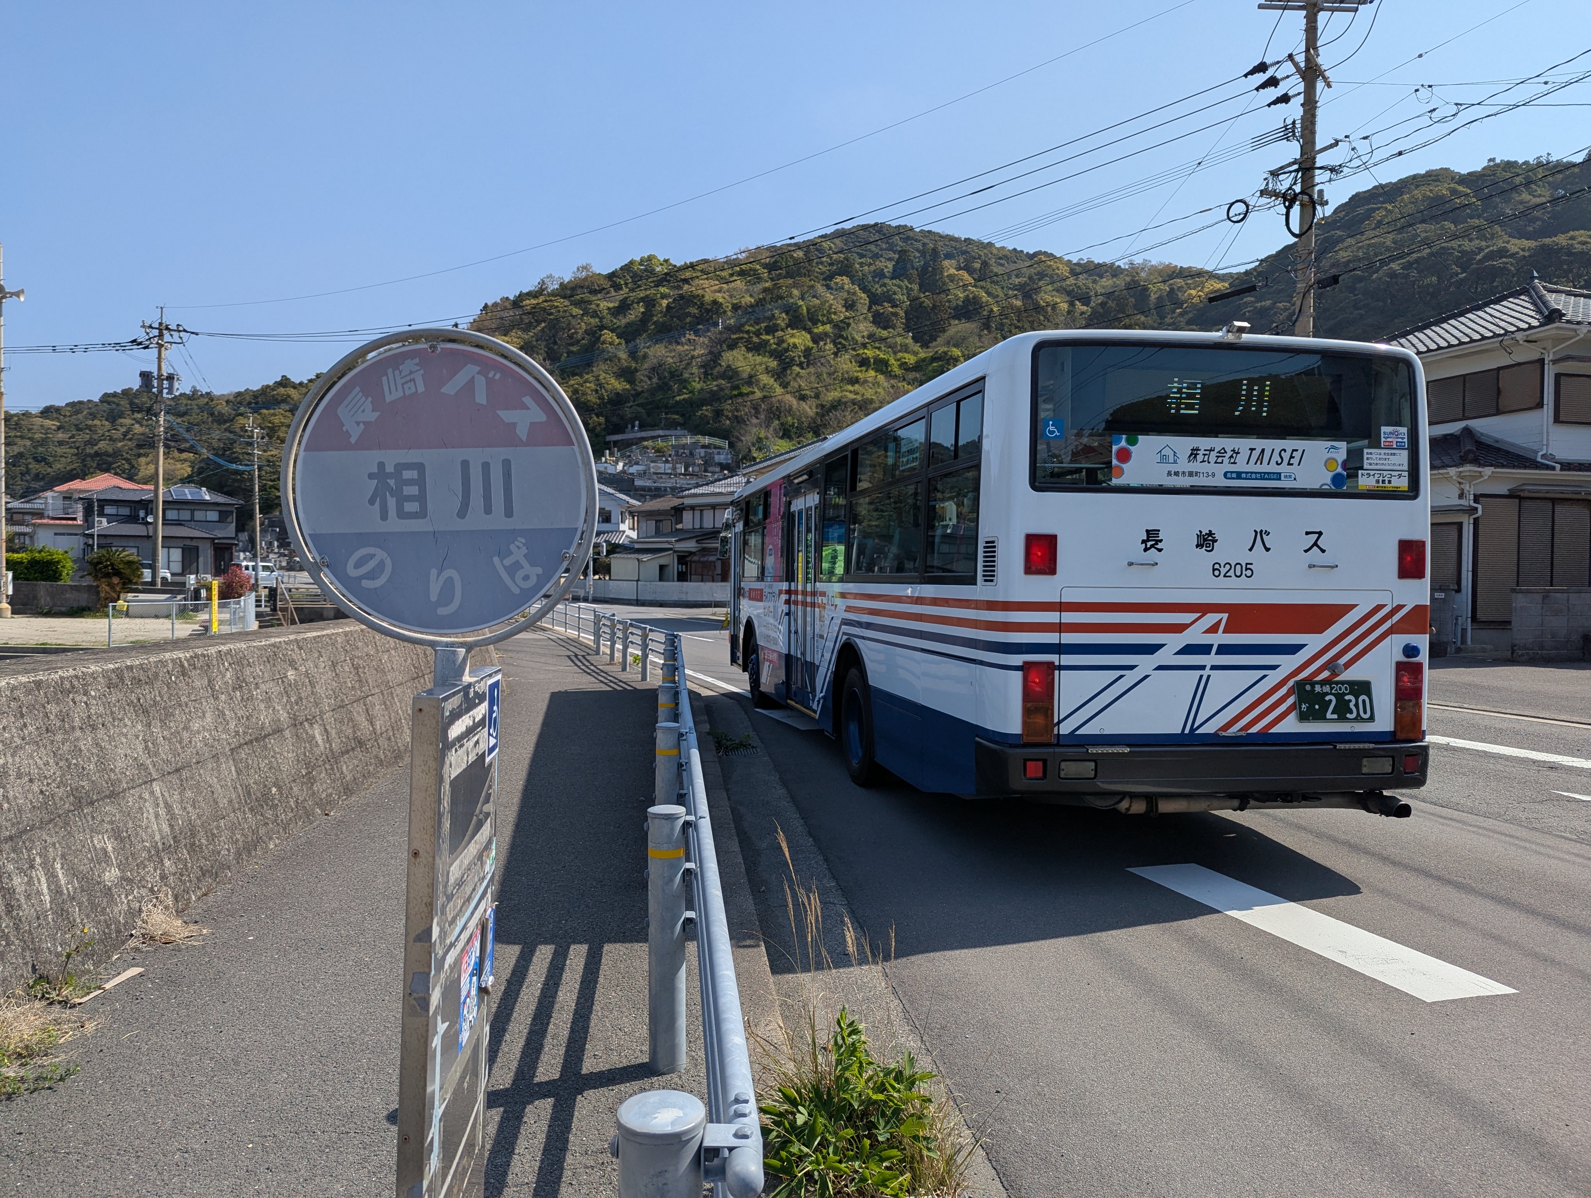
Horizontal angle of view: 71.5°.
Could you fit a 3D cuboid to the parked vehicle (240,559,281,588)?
[{"bbox_3d":[-36.538,-1.603,75.000,1.480,1.880,3.400,1,1,28],"label":"parked vehicle"}]

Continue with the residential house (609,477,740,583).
[{"bbox_3d":[-7.351,-3.902,73.000,9.800,8.200,8.500,1,1,12],"label":"residential house"}]

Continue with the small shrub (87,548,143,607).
[{"bbox_3d":[-27.745,-0.810,45.000,2.100,2.500,2.000,0,1,-30],"label":"small shrub"}]

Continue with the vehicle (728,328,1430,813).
[{"bbox_3d":[1.278,-0.096,10.559,2.490,2.950,10.000,0,1,-12],"label":"vehicle"}]

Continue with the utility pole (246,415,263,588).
[{"bbox_3d":[-36.622,-6.625,75.000,1.200,11.800,0.600,0,1,-11],"label":"utility pole"}]

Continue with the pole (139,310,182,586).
[{"bbox_3d":[-27.624,-6.562,48.000,1.800,12.100,0.900,0,1,-11],"label":"pole"}]

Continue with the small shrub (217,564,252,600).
[{"bbox_3d":[-25.399,-0.759,50.000,1.450,1.700,1.400,0,1,-27],"label":"small shrub"}]

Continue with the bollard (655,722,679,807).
[{"bbox_3d":[-0.639,1.033,5.506,0.120,0.810,0.120,1,1,6],"label":"bollard"}]

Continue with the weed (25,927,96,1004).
[{"bbox_3d":[-2.682,1.338,4.030,0.170,0.250,0.200,0,1,-12],"label":"weed"}]

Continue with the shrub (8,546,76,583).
[{"bbox_3d":[-32.283,-1.401,47.000,2.700,1.750,1.400,1,1,0],"label":"shrub"}]

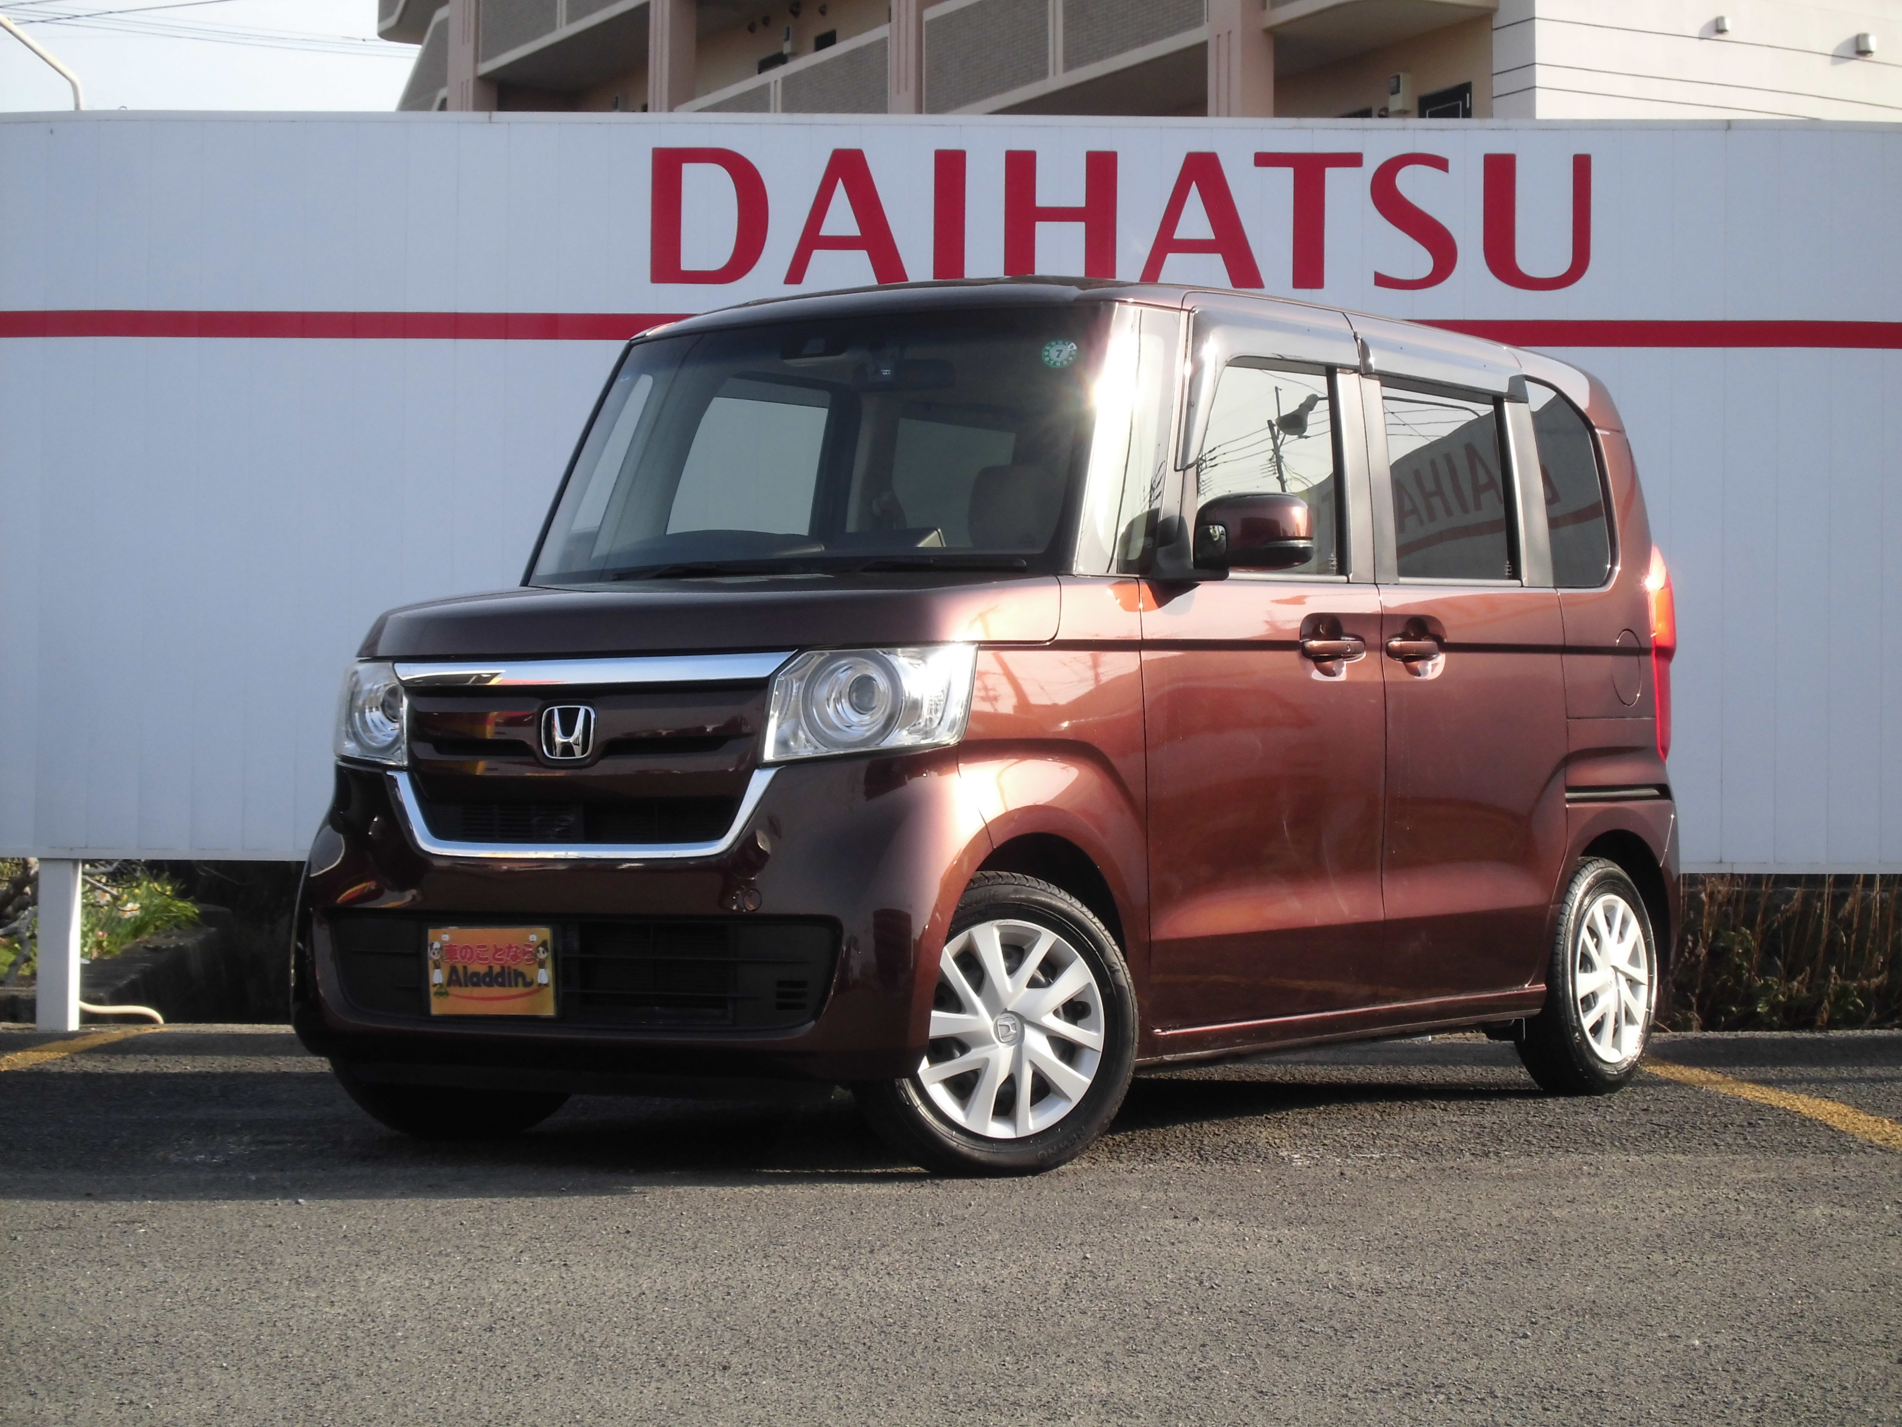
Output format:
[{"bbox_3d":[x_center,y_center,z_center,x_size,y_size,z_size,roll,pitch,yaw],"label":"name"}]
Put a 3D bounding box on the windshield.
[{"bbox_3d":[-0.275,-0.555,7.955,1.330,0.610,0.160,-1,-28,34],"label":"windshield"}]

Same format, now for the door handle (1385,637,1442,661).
[{"bbox_3d":[0.978,-0.136,8.466,0.045,0.040,0.215,-1,-2,34],"label":"door handle"}]

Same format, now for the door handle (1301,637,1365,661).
[{"bbox_3d":[0.780,-0.131,8.173,0.045,0.040,0.230,-1,-2,34],"label":"door handle"}]

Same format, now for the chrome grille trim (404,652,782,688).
[{"bbox_3d":[-0.682,-0.082,7.341,0.960,0.058,0.080,-1,-2,34],"label":"chrome grille trim"}]

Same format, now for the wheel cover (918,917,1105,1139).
[{"bbox_3d":[0.102,0.572,7.260,0.392,0.392,0.060,1,-2,-28],"label":"wheel cover"}]

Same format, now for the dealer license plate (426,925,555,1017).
[{"bbox_3d":[-0.851,0.477,7.404,0.320,0.165,0.015,-1,-2,34],"label":"dealer license plate"}]

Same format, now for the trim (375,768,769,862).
[{"bbox_3d":[-0.694,0.184,7.316,0.940,0.170,0.090,-1,-2,34],"label":"trim"}]

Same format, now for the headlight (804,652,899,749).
[{"bbox_3d":[-0.175,-0.025,7.096,0.190,0.175,0.090,-1,-2,34],"label":"headlight"}]

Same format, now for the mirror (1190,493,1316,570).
[{"bbox_3d":[0.581,-0.344,7.715,0.210,0.150,0.130,-1,-2,34],"label":"mirror"}]

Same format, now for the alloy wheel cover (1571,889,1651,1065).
[{"bbox_3d":[1.540,0.619,9.363,0.060,0.392,0.392,-1,-2,34],"label":"alloy wheel cover"}]

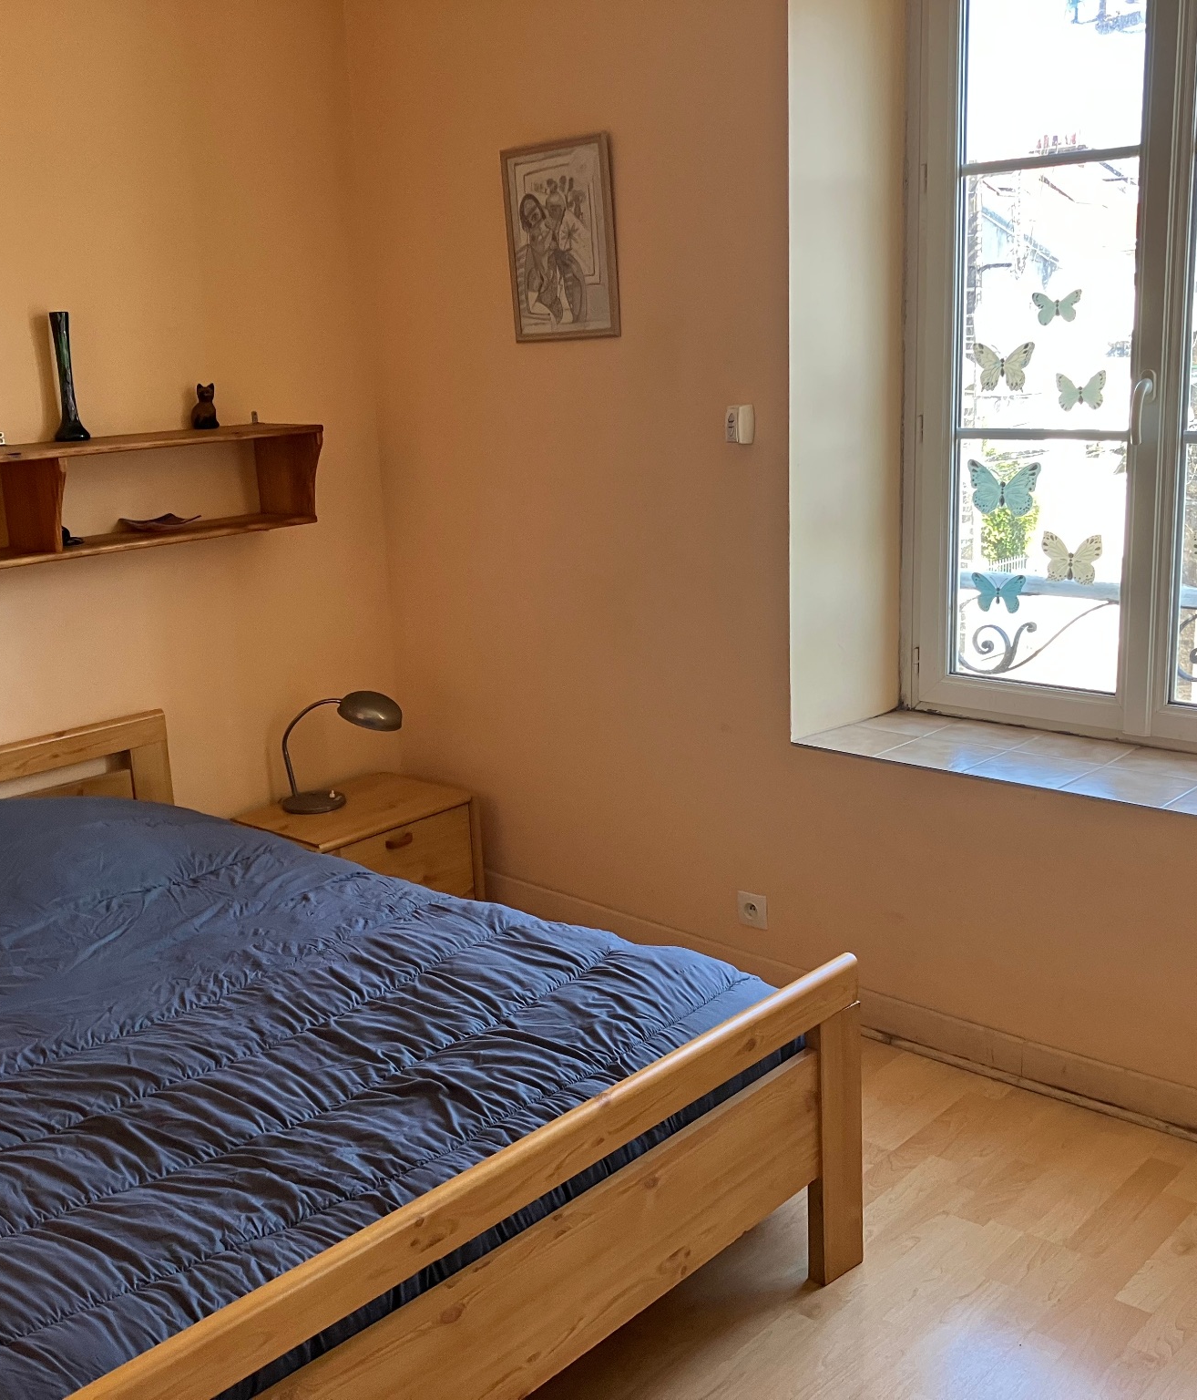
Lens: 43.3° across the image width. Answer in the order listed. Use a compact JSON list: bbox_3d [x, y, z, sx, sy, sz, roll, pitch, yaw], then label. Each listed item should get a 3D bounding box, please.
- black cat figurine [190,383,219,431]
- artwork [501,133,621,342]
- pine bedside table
[{"bbox_3d":[-0.906,-0.676,3.484,0.065,0.107,0.055,10,18,40],"label":"black cat figurine"},{"bbox_3d":[-0.087,-1.032,3.408,0.312,0.426,0.020,7,16,40],"label":"artwork"},{"bbox_3d":[-0.608,0.456,3.842,0.375,0.385,0.490,10,18,40],"label":"pine bedside table"}]

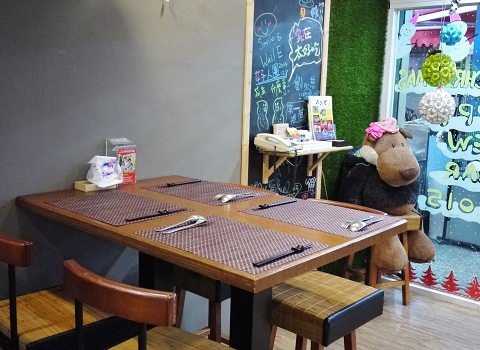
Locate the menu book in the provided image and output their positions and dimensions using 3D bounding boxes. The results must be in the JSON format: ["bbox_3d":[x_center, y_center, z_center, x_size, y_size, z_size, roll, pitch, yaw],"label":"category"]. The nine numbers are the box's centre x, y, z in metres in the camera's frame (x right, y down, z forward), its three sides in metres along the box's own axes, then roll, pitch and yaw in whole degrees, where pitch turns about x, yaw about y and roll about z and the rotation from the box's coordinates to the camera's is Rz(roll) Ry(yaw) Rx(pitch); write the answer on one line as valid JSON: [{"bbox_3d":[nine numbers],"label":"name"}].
[{"bbox_3d":[0.484,-0.332,3.040,0.150,0.268,0.075,-2,10,-25],"label":"menu book"}]

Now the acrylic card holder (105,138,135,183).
[{"bbox_3d":[-0.498,-0.055,2.161,0.065,0.190,0.112,10,12,41],"label":"acrylic card holder"}]

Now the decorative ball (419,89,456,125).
[{"bbox_3d":[1.243,-0.430,3.264,0.225,0.225,0.225,2,9,0],"label":"decorative ball"}]

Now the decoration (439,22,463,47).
[{"bbox_3d":[1.321,-0.884,3.240,0.133,0.133,0.133,2,9,0],"label":"decoration"}]

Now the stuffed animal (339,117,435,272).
[{"bbox_3d":[0.961,0.100,3.304,0.520,0.900,0.530,-3,11,-30],"label":"stuffed animal"}]

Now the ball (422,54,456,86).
[{"bbox_3d":[1.257,-0.664,3.274,0.215,0.215,0.215,2,9,0],"label":"ball"}]

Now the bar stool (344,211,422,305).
[{"bbox_3d":[0.893,0.540,3.418,0.363,0.600,0.373,-3,10,-26],"label":"bar stool"}]

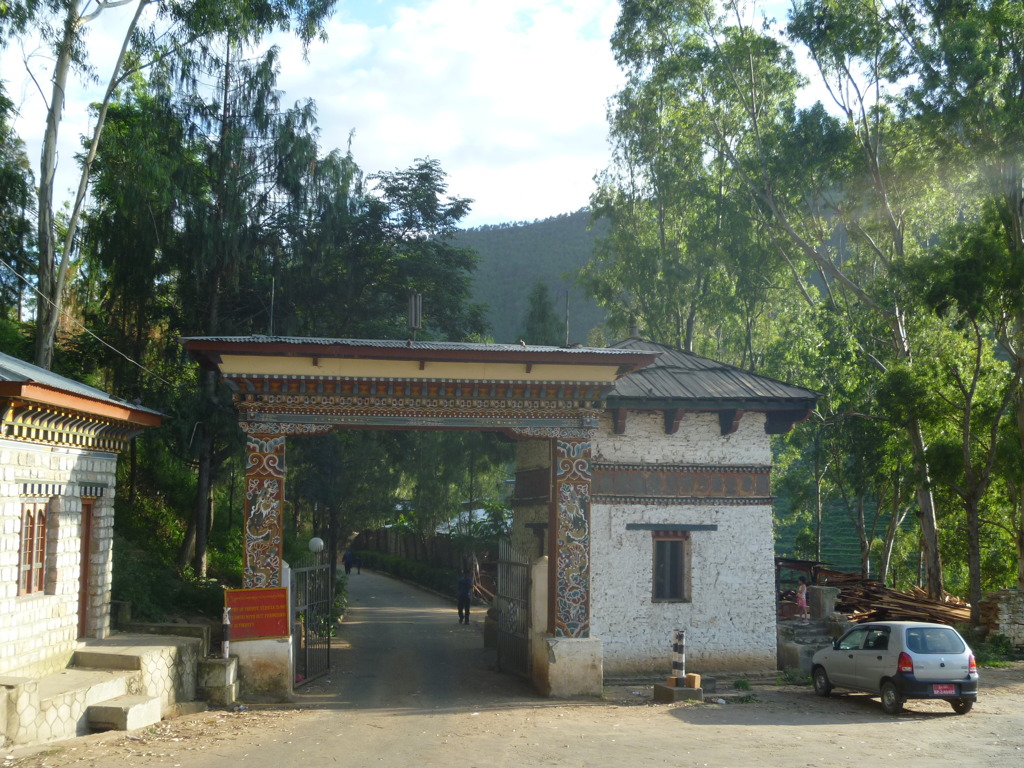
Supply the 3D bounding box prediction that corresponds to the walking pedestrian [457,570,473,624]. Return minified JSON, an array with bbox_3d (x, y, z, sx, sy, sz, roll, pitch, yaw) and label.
[{"bbox_3d":[-1.470,6.680,32.386,0.500,1.680,0.360,1,-7,-6],"label":"walking pedestrian"}]

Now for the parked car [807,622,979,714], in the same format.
[{"bbox_3d":[6.860,5.108,19.000,1.480,1.460,3.500,2,-9,-12],"label":"parked car"}]

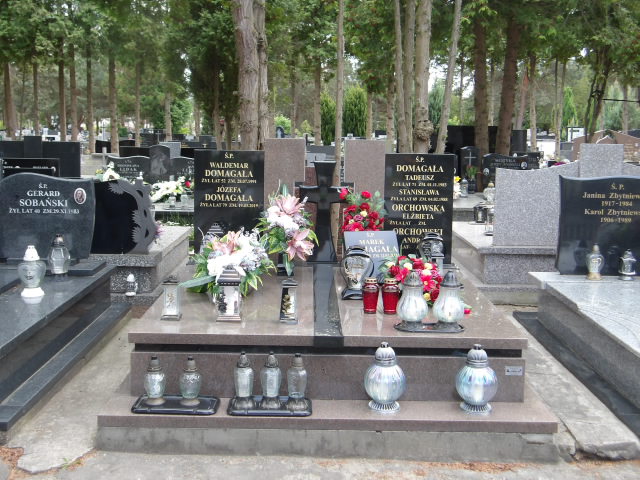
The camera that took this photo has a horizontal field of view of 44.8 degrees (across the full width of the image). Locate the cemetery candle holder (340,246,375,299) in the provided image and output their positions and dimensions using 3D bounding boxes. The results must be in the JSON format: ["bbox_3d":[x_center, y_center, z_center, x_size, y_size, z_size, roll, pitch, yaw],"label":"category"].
[{"bbox_3d":[0.215,0.176,4.326,0.179,0.289,0.150,3,9,11],"label":"cemetery candle holder"}]

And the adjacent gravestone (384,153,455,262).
[{"bbox_3d":[0.680,-0.215,5.424,0.475,0.761,0.080,1,9,-1],"label":"adjacent gravestone"}]

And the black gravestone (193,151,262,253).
[{"bbox_3d":[-0.625,-0.239,5.403,0.477,0.760,0.080,1,9,-1],"label":"black gravestone"}]

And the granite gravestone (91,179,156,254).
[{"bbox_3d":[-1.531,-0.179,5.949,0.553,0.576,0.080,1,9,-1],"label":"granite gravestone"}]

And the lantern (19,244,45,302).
[{"bbox_3d":[-1.735,0.186,4.732,0.164,0.309,0.140,1,9,-1],"label":"lantern"}]

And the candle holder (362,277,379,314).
[{"bbox_3d":[0.264,0.286,3.995,0.083,0.179,0.083,1,9,-1],"label":"candle holder"}]

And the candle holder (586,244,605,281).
[{"bbox_3d":[1.912,0.151,5.400,0.124,0.243,0.124,1,9,-1],"label":"candle holder"}]

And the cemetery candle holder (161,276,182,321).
[{"bbox_3d":[-0.743,0.290,3.932,0.112,0.215,0.101,1,9,-1],"label":"cemetery candle holder"}]

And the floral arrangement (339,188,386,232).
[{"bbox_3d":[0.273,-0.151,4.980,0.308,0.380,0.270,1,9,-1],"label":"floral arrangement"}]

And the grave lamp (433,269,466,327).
[{"bbox_3d":[0.631,0.282,3.772,0.156,0.269,0.156,1,9,-1],"label":"grave lamp"}]

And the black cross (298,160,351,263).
[{"bbox_3d":[0.036,-0.190,5.332,0.361,0.689,0.110,1,9,-1],"label":"black cross"}]

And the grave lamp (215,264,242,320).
[{"bbox_3d":[-0.453,0.270,3.934,0.122,0.266,0.122,1,9,-1],"label":"grave lamp"}]

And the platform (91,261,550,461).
[{"bbox_3d":[0.029,0.575,4.525,2.080,0.505,2.090,1,9,-1],"label":"platform"}]

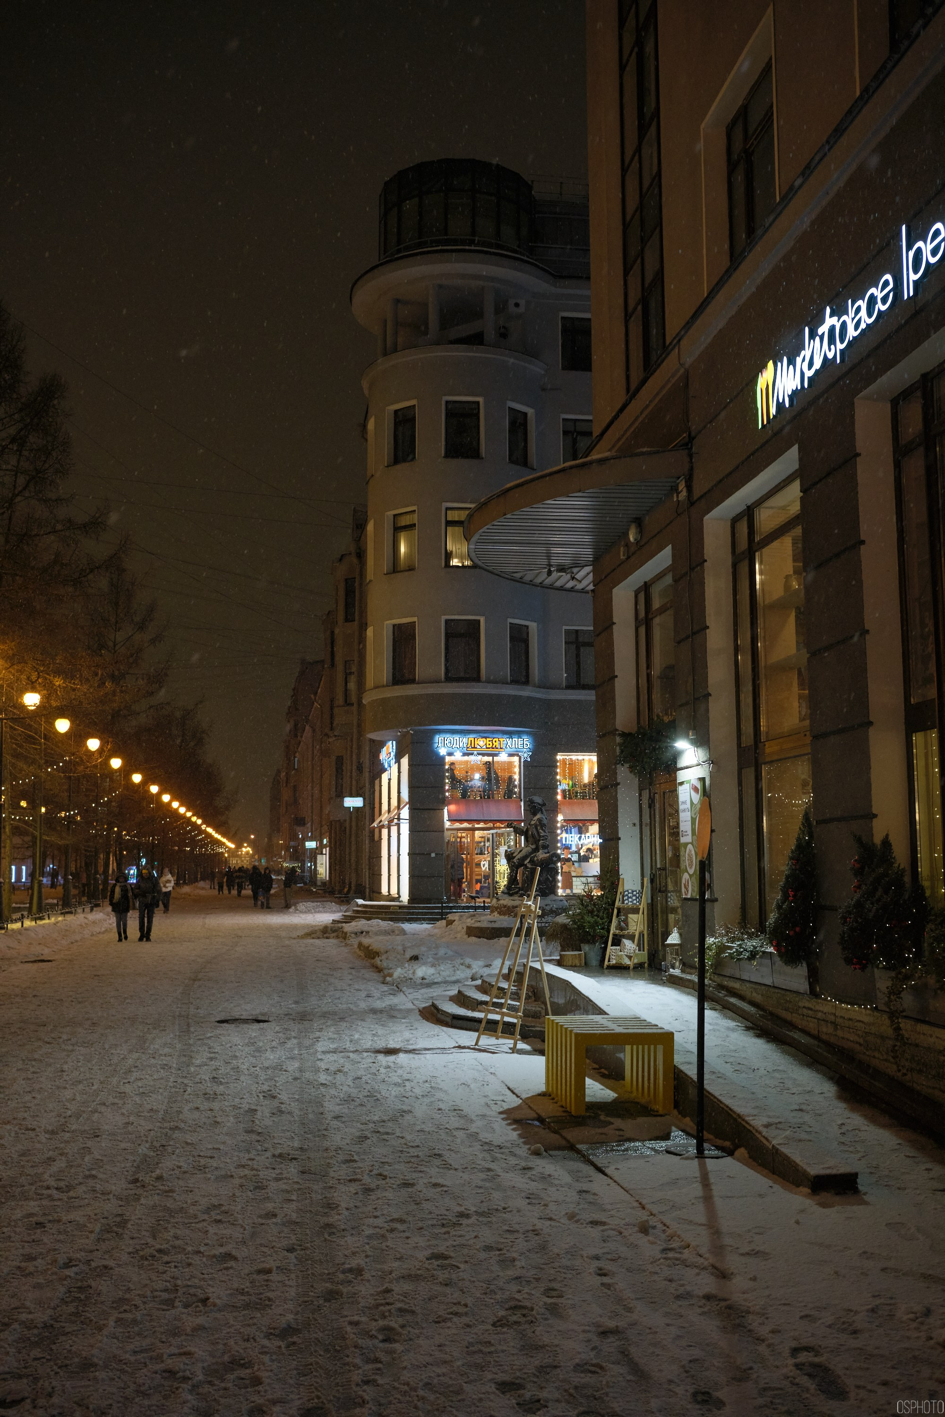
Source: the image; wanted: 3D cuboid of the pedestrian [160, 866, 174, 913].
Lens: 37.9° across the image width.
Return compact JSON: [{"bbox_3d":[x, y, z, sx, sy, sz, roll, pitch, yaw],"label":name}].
[{"bbox_3d":[-11.343,6.787,51.301,0.500,1.680,0.400,1,-7,-8],"label":"pedestrian"}]

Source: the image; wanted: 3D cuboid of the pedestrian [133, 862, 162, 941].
[{"bbox_3d":[-7.554,4.551,32.139,0.570,1.765,0.420,1,-7,-8],"label":"pedestrian"}]

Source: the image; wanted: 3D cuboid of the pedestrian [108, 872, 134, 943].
[{"bbox_3d":[-8.169,4.626,32.118,0.510,1.610,0.400,1,-7,-8],"label":"pedestrian"}]

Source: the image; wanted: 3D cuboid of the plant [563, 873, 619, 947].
[{"bbox_3d":[1.419,2.413,16.500,0.600,0.870,0.600,1,-7,-8],"label":"plant"}]

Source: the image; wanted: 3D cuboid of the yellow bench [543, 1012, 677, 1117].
[{"bbox_3d":[0.970,2.538,9.859,0.704,0.545,1.012,1,-7,-7],"label":"yellow bench"}]

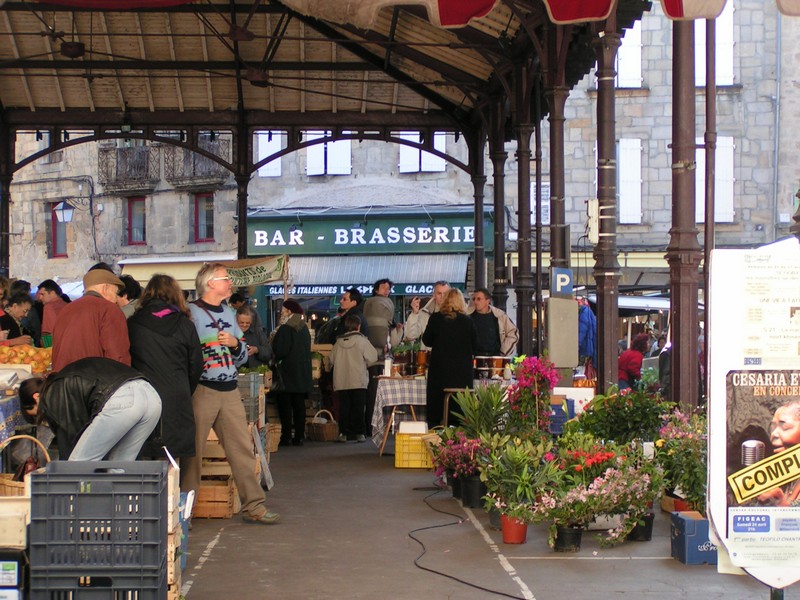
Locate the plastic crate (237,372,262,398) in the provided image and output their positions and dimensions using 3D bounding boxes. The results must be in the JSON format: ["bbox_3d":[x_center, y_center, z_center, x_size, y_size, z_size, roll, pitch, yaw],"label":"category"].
[{"bbox_3d":[-1.316,0.690,14.300,0.400,0.220,0.500,0,-1,-2],"label":"plastic crate"}]

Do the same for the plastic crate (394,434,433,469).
[{"bbox_3d":[0.137,1.410,16.350,0.350,0.315,0.500,0,-1,-2],"label":"plastic crate"}]

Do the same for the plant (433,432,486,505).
[{"bbox_3d":[0.429,1.226,12.579,0.420,0.544,0.400,0,-1,0],"label":"plant"}]

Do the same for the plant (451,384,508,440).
[{"bbox_3d":[0.610,1.092,13.300,0.450,0.840,0.450,0,-1,-2],"label":"plant"}]

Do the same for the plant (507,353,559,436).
[{"bbox_3d":[1.001,0.961,12.984,0.410,1.090,0.400,0,-1,0],"label":"plant"}]

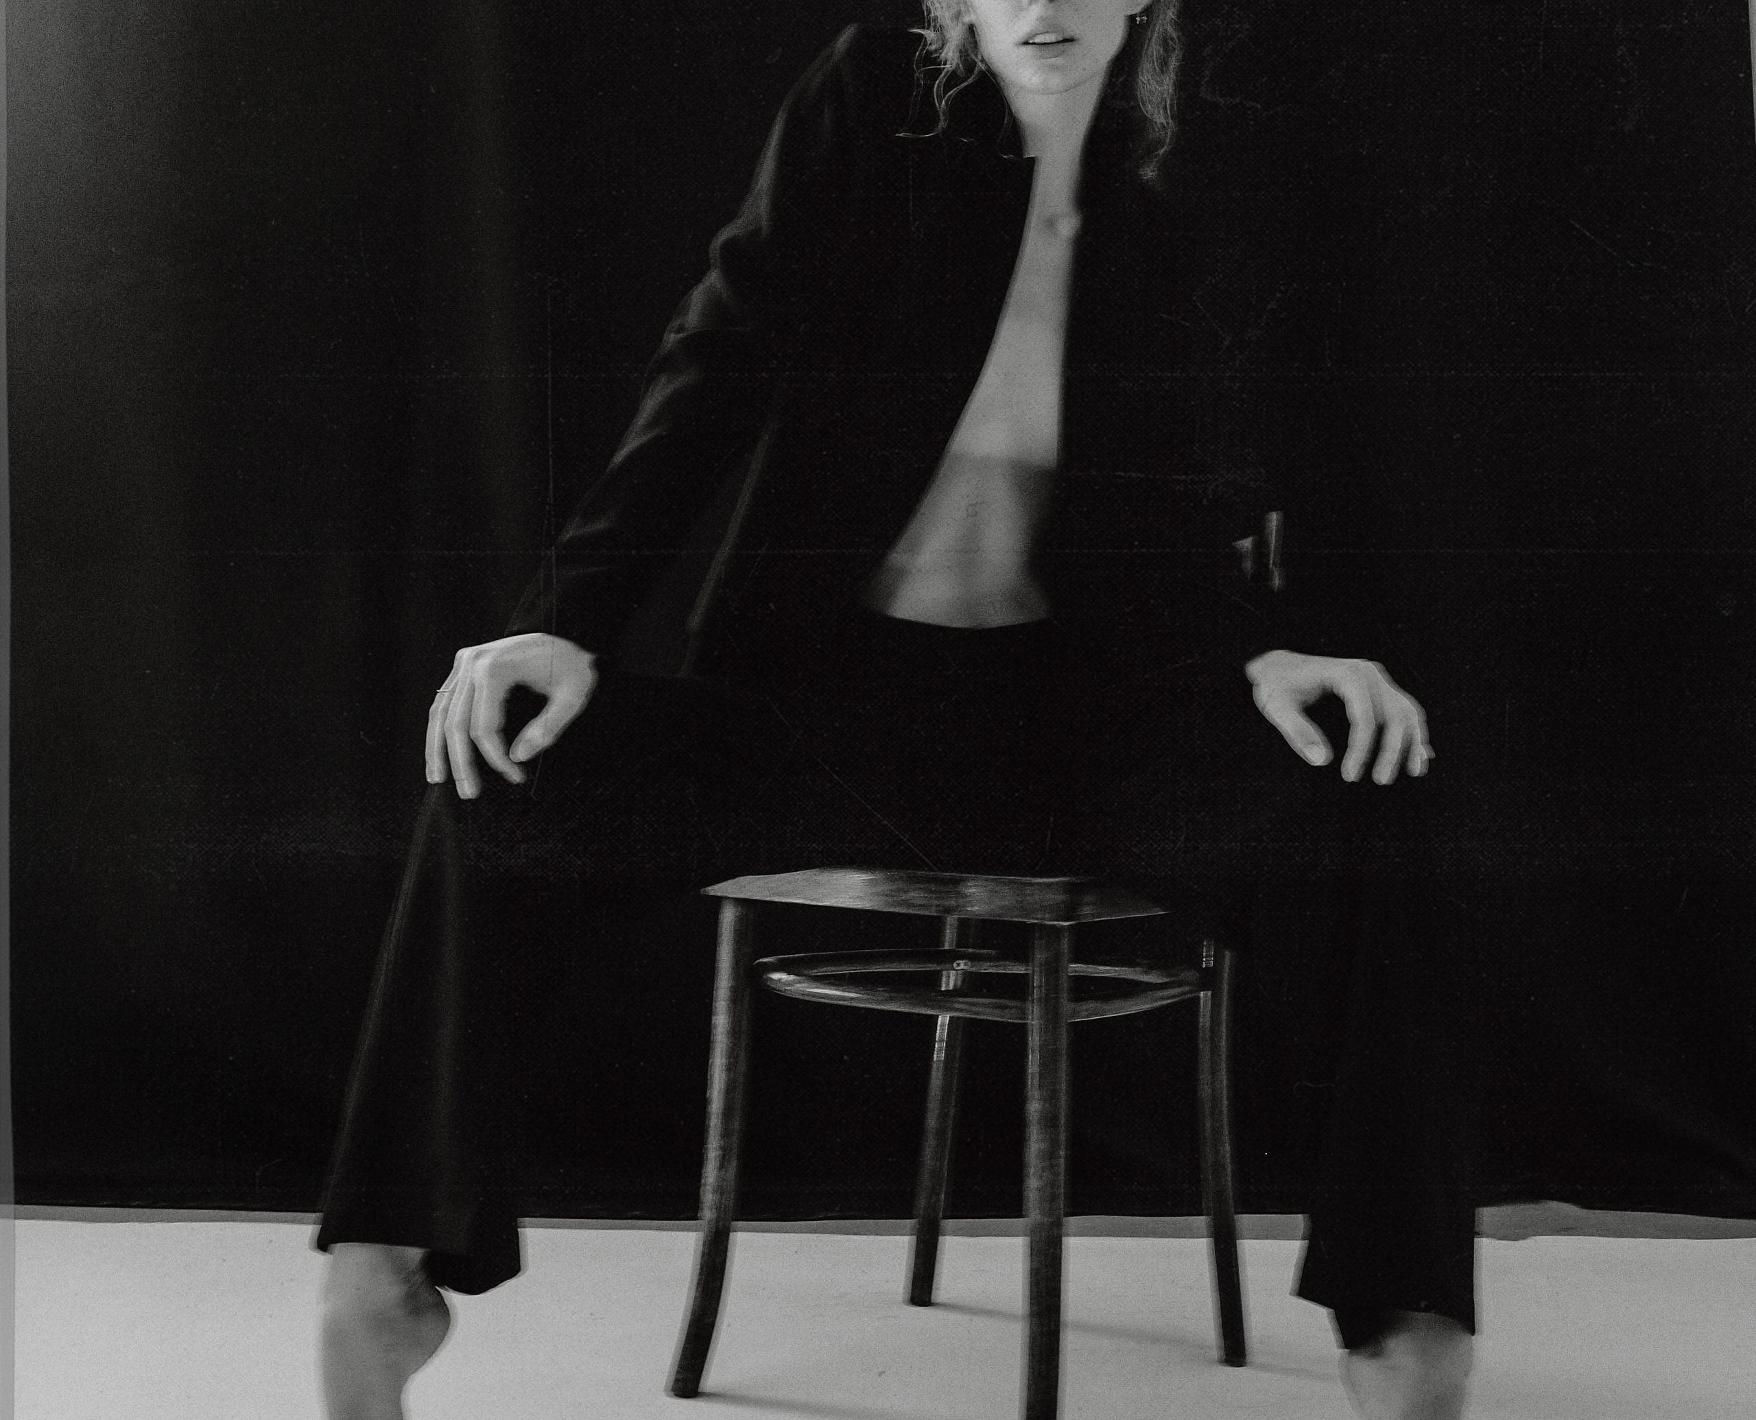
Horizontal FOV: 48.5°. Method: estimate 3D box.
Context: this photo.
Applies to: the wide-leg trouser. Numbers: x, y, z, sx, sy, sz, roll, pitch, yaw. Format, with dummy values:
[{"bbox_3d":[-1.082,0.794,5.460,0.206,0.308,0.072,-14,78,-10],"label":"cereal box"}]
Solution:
[{"bbox_3d":[0.008,0.205,1.682,0.880,0.600,0.610,0,-3,4],"label":"wide-leg trouser"}]

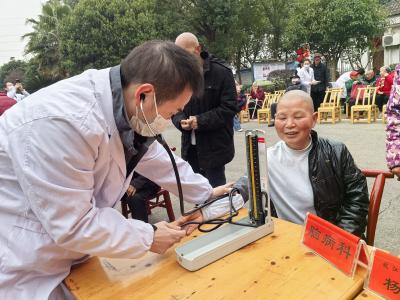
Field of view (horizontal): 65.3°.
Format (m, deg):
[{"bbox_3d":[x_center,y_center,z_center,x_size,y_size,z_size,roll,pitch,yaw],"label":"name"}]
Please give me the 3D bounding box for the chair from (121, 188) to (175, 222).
[{"bbox_3d":[-0.569,0.377,2.920,0.490,0.800,0.500,-13,13,-30],"label":"chair"}]

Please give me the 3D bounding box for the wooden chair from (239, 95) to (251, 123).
[{"bbox_3d":[1.337,-1.270,9.829,0.410,0.800,0.400,-13,13,-26],"label":"wooden chair"}]

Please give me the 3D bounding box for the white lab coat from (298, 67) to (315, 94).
[{"bbox_3d":[2.819,-1.682,8.164,0.470,0.880,0.380,-7,12,0],"label":"white lab coat"}]

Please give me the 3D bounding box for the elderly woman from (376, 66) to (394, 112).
[{"bbox_3d":[4.855,-1.548,8.122,0.660,1.200,0.500,-17,15,-40],"label":"elderly woman"}]

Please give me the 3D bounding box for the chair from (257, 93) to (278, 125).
[{"bbox_3d":[1.931,-1.154,8.917,0.410,0.800,0.400,-16,15,-39],"label":"chair"}]

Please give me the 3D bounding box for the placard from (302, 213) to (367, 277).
[{"bbox_3d":[0.384,0.262,0.905,0.068,0.098,0.205,-11,12,-18],"label":"placard"}]

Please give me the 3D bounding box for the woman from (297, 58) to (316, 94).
[{"bbox_3d":[2.837,-1.526,8.196,0.480,1.600,0.400,-7,12,0],"label":"woman"}]

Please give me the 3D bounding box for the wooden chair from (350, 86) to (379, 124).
[{"bbox_3d":[3.802,-1.031,7.222,0.410,0.800,0.400,-17,15,-40],"label":"wooden chair"}]

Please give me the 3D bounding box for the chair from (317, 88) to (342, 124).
[{"bbox_3d":[3.244,-1.079,7.781,0.410,0.800,0.400,-17,15,-40],"label":"chair"}]

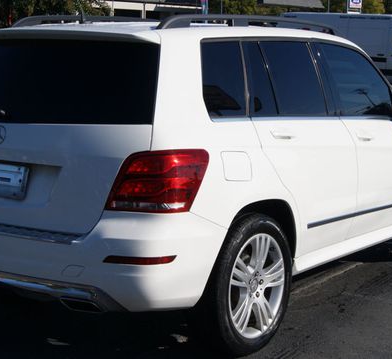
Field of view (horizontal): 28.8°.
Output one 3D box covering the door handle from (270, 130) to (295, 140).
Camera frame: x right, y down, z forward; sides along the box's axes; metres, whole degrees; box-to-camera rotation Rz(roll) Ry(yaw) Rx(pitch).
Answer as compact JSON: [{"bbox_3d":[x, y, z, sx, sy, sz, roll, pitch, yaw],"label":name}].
[{"bbox_3d":[0.437,-0.222,3.815,0.050,0.045,0.215,6,10,37],"label":"door handle"}]

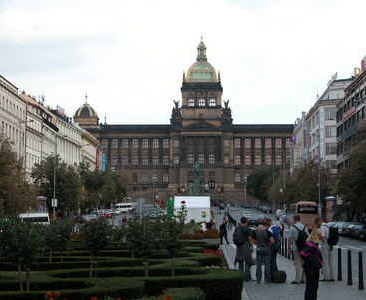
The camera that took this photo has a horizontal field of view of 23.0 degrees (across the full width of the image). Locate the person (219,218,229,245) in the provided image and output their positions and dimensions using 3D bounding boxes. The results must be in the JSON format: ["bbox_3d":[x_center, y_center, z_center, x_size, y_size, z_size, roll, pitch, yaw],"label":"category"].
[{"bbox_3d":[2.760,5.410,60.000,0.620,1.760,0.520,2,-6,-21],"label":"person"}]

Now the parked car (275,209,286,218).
[{"bbox_3d":[16.350,10.700,149.000,1.750,1.520,4.300,0,-5,1],"label":"parked car"}]

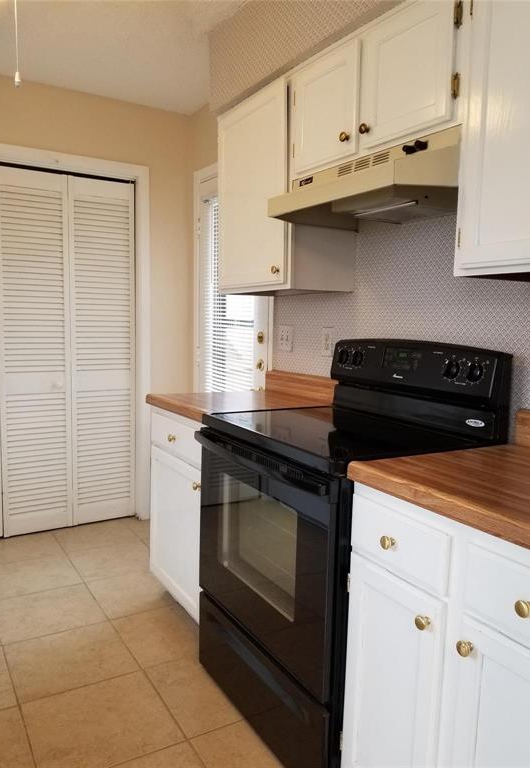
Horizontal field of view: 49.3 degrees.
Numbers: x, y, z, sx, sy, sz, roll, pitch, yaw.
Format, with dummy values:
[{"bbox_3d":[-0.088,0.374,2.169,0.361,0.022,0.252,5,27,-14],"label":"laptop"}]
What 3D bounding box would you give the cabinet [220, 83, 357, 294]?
[{"bbox_3d":[0.071,-0.766,2.411,0.317,0.772,0.604,-2,7,-31],"label":"cabinet"}]

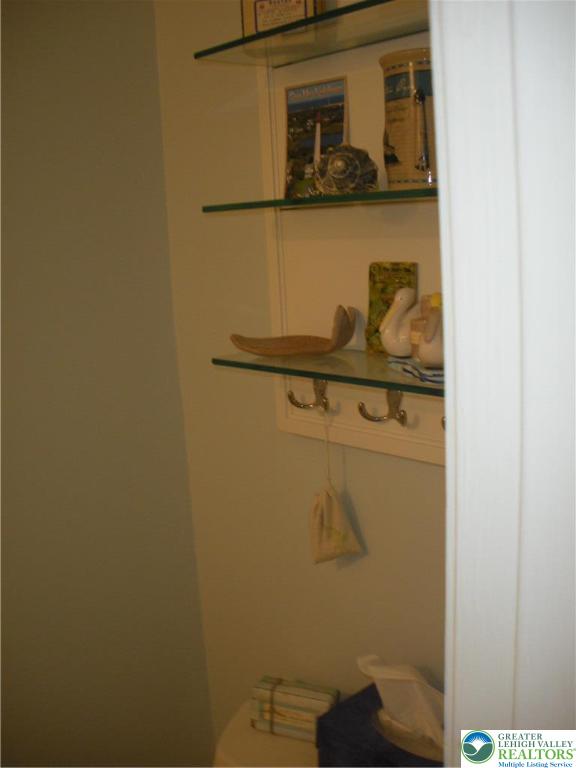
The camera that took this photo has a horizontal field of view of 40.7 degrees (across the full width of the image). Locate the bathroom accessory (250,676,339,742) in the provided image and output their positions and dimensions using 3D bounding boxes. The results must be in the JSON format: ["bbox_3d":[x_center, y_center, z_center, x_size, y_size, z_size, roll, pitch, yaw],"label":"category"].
[{"bbox_3d":[0.015,0.525,1.253,0.130,0.077,0.042,2,13,23],"label":"bathroom accessory"}]

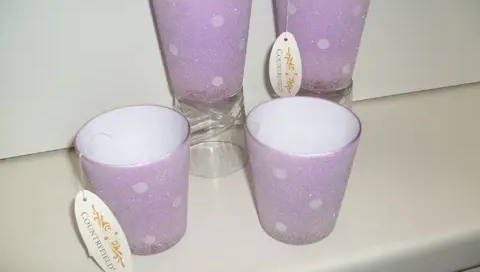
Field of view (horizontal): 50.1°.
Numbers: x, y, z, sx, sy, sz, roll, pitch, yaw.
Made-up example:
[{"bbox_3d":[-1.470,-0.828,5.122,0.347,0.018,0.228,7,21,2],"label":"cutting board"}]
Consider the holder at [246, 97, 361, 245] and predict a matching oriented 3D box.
[{"bbox_3d":[0.041,0.026,0.344,0.072,0.079,0.072,-2,32,0],"label":"holder"}]

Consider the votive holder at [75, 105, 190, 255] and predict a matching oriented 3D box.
[{"bbox_3d":[-0.064,0.032,0.341,0.072,0.079,0.072,-2,32,0],"label":"votive holder"}]

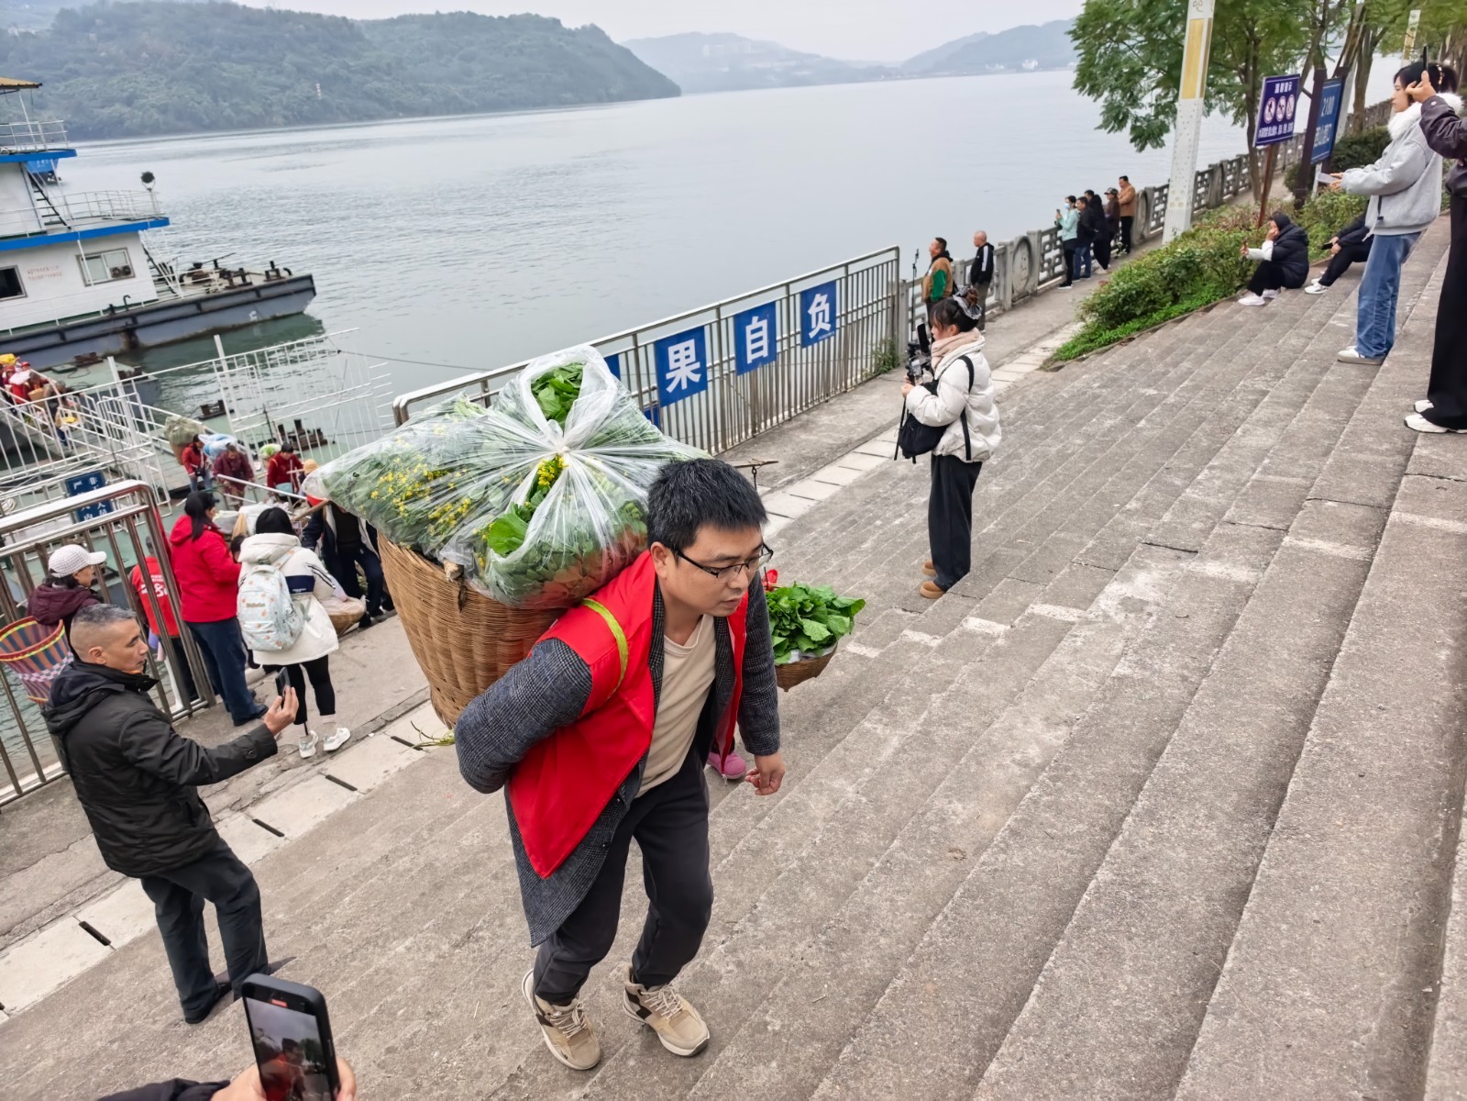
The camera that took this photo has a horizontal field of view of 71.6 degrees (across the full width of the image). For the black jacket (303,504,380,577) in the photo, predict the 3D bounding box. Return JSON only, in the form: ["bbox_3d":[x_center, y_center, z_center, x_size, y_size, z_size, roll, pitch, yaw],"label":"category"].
[{"bbox_3d":[-2.994,-0.275,7.856,0.580,0.700,0.420,-19,30,-31],"label":"black jacket"}]

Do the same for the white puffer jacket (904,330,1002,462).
[{"bbox_3d":[1.073,-0.756,5.120,0.520,0.680,0.540,7,27,20],"label":"white puffer jacket"}]

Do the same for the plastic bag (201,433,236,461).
[{"bbox_3d":[-7.800,-1.570,15.400,0.550,0.420,0.480,-2,25,0],"label":"plastic bag"}]

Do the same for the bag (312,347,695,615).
[{"bbox_3d":[-0.484,-0.200,2.135,0.800,0.450,0.560,0,25,5],"label":"bag"}]

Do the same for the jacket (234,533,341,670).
[{"bbox_3d":[-2.749,0.299,6.263,0.600,0.820,0.440,1,25,7],"label":"jacket"}]

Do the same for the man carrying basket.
[{"bbox_3d":[-0.256,0.529,2.165,0.780,1.600,0.640,17,32,36],"label":"man carrying basket"}]

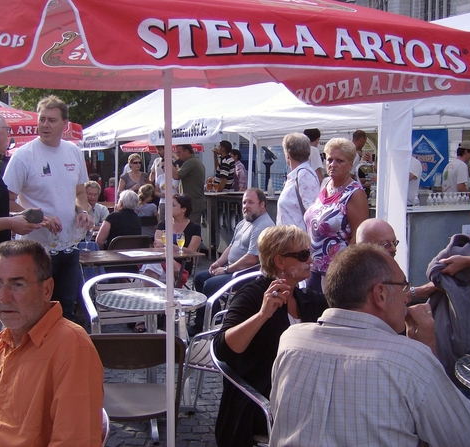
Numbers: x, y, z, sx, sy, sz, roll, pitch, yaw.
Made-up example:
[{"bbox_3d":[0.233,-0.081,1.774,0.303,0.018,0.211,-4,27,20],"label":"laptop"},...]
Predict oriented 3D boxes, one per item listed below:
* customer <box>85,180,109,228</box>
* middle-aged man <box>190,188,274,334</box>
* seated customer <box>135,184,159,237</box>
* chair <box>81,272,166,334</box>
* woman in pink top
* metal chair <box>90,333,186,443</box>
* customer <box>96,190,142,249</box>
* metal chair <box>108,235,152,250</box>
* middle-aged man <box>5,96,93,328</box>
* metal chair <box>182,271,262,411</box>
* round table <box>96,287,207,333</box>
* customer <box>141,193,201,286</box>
[{"bbox_3d":[-1.511,0.204,6.696,0.500,1.270,0.750,-1,5,-9],"label":"customer"},{"bbox_3d":[0.004,0.339,5.560,0.920,1.280,0.600,-4,7,-34],"label":"middle-aged man"},{"bbox_3d":[-1.097,0.144,7.801,0.460,1.230,0.780,1,6,9],"label":"seated customer"},{"bbox_3d":[-0.622,0.730,3.741,0.580,0.760,0.570,-3,6,-28],"label":"chair"},{"bbox_3d":[0.636,0.306,3.898,0.470,1.670,0.330,4,7,37],"label":"woman in pink top"},{"bbox_3d":[-0.449,0.841,2.896,0.450,0.800,0.480,0,6,0],"label":"metal chair"},{"bbox_3d":[-1.191,0.275,6.200,0.500,1.220,0.750,-3,6,-30],"label":"customer"},{"bbox_3d":[-1.090,0.495,6.429,0.460,0.800,0.480,-1,6,-11],"label":"metal chair"},{"bbox_3d":[-1.061,0.241,3.540,0.530,1.870,0.380,-2,6,-23],"label":"middle-aged man"},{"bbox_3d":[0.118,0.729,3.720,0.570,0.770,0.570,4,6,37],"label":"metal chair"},{"bbox_3d":[-0.459,0.775,3.511,0.608,0.712,0.608,0,5,0],"label":"round table"},{"bbox_3d":[-0.551,0.344,5.403,0.500,1.230,0.800,3,6,30],"label":"customer"}]

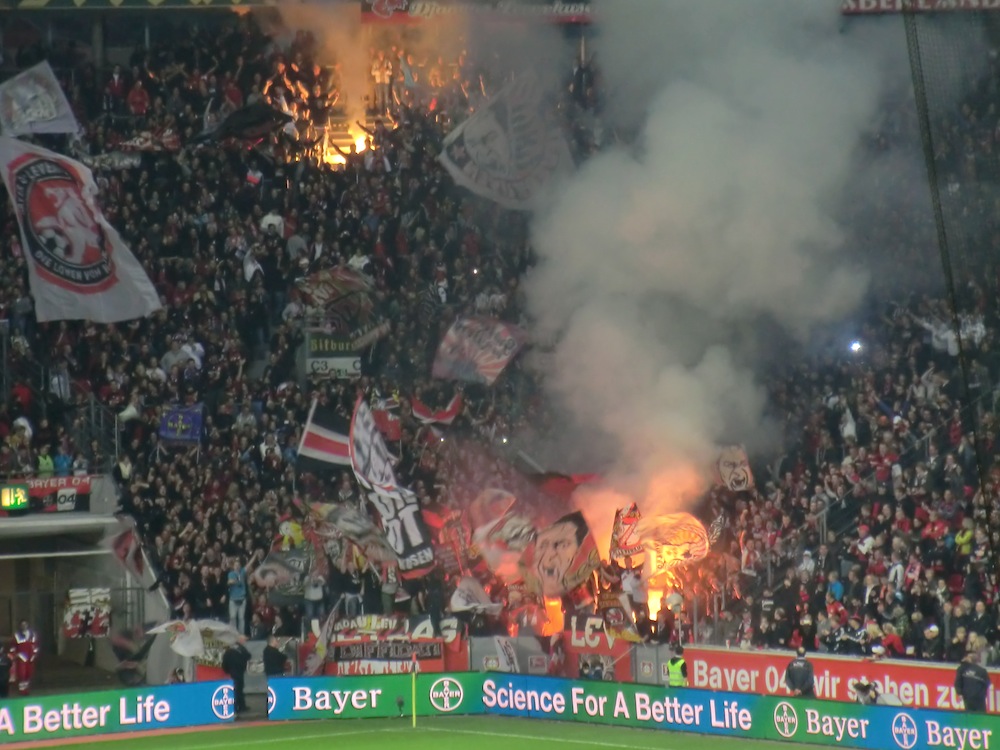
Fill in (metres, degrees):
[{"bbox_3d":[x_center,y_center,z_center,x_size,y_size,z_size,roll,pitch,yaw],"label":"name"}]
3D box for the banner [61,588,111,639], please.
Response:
[{"bbox_3d":[-10.104,5.814,169.000,1.200,1.200,0.100,-1,3,-9],"label":"banner"}]

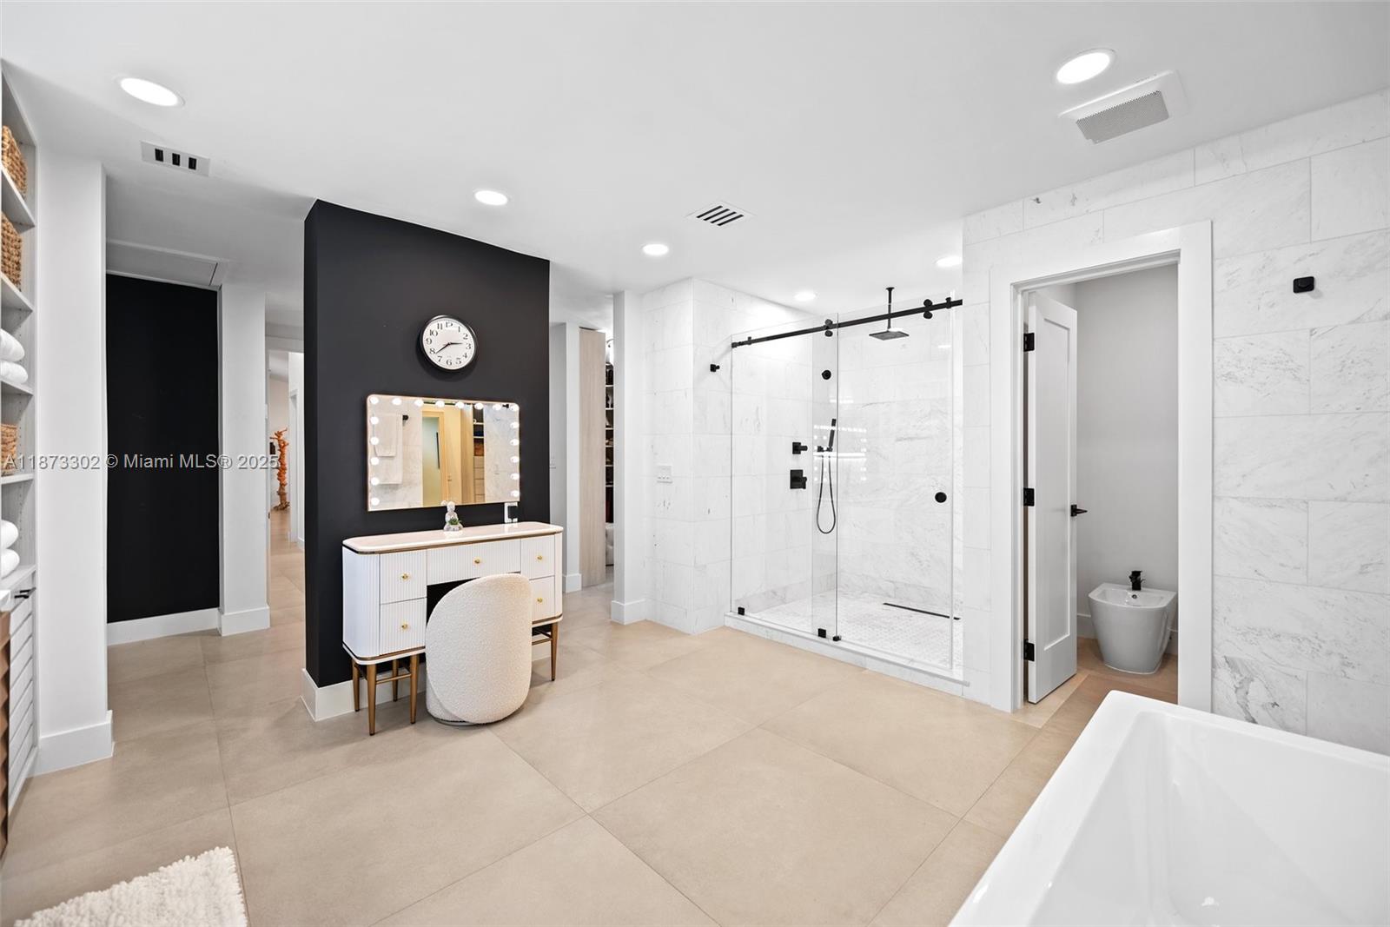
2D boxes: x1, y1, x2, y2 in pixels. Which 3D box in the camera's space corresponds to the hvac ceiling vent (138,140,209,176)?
[{"bbox_3d":[-2.143,-1.250,2.235,0.205,0.020,0.200,-1,1,-43],"label":"hvac ceiling vent"}]

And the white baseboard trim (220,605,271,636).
[{"bbox_3d":[-3.233,1.112,3.884,0.262,0.145,0.220,-1,1,-43],"label":"white baseboard trim"}]

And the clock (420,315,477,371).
[{"bbox_3d":[-1.308,-0.633,2.888,0.295,0.295,0.050,-1,1,-42],"label":"clock"}]

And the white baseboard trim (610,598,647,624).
[{"bbox_3d":[-0.505,1.106,4.091,0.205,0.150,0.165,-1,1,-43],"label":"white baseboard trim"}]

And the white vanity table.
[{"bbox_3d":[-1.194,0.781,2.777,0.985,0.840,0.380,-1,1,-42],"label":"white vanity table"}]

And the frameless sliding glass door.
[{"bbox_3d":[0.822,0.092,3.386,0.060,2.020,1.615,-1,1,-45],"label":"frameless sliding glass door"}]

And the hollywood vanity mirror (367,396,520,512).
[{"bbox_3d":[-1.312,-0.051,2.904,0.782,0.580,0.045,-1,1,-42],"label":"hollywood vanity mirror"}]

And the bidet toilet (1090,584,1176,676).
[{"bbox_3d":[2.674,0.993,3.322,0.590,0.400,0.355,-1,1,-43],"label":"bidet toilet"}]

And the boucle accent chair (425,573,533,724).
[{"bbox_3d":[-1.090,0.867,2.758,0.490,0.670,0.490,-1,1,-42],"label":"boucle accent chair"}]

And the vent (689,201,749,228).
[{"bbox_3d":[0.131,-1.258,2.755,0.240,0.020,0.245,-1,1,-43],"label":"vent"}]

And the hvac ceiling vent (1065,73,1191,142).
[{"bbox_3d":[1.530,-1.233,1.927,0.310,0.030,0.320,-1,1,-43],"label":"hvac ceiling vent"}]

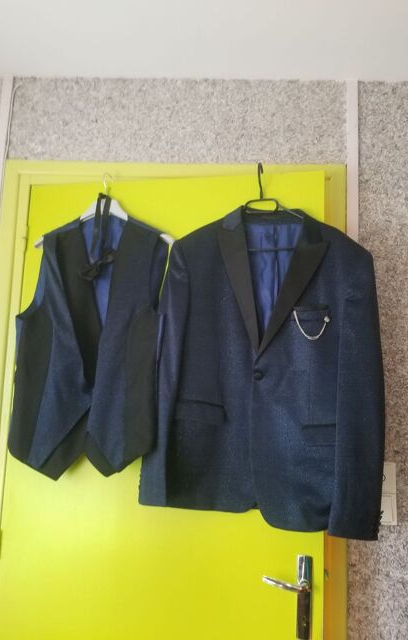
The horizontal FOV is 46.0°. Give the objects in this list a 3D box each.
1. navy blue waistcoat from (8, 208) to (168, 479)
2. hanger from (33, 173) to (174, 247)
[{"bbox_3d":[-0.294,0.049,1.216,0.424,0.690,0.120,1,-7,12],"label":"navy blue waistcoat"},{"bbox_3d":[-0.264,-0.299,1.282,0.404,0.202,0.045,1,-7,12],"label":"hanger"}]

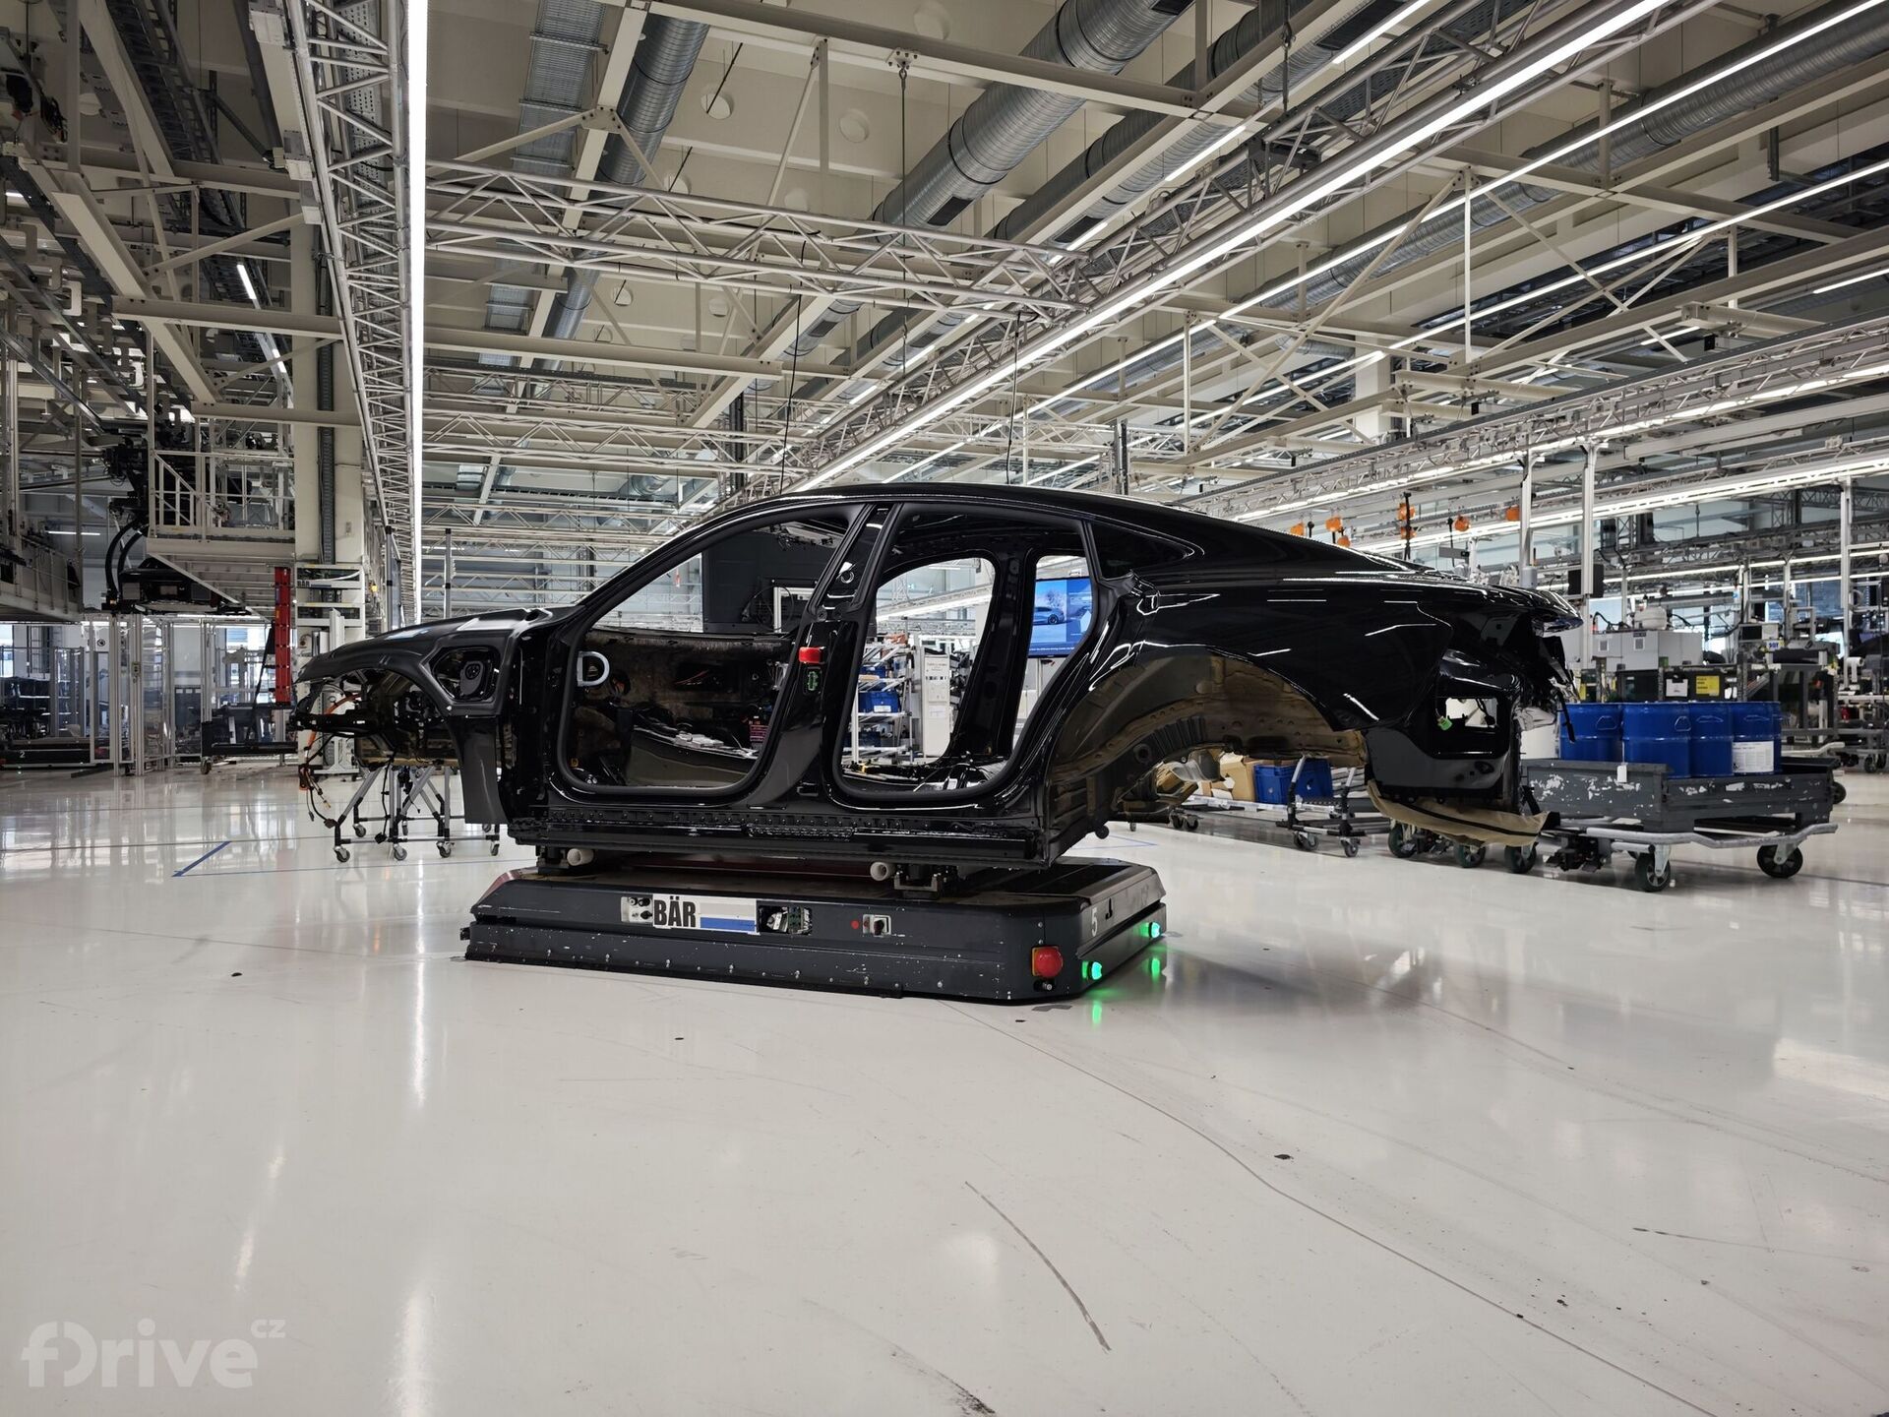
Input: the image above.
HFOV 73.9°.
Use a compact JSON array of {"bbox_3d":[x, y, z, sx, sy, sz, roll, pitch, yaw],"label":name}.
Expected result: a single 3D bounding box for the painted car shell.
[{"bbox_3d":[-0.198,-0.169,4.802,4.660,1.245,1.950,0,0,21],"label":"painted car shell"}]

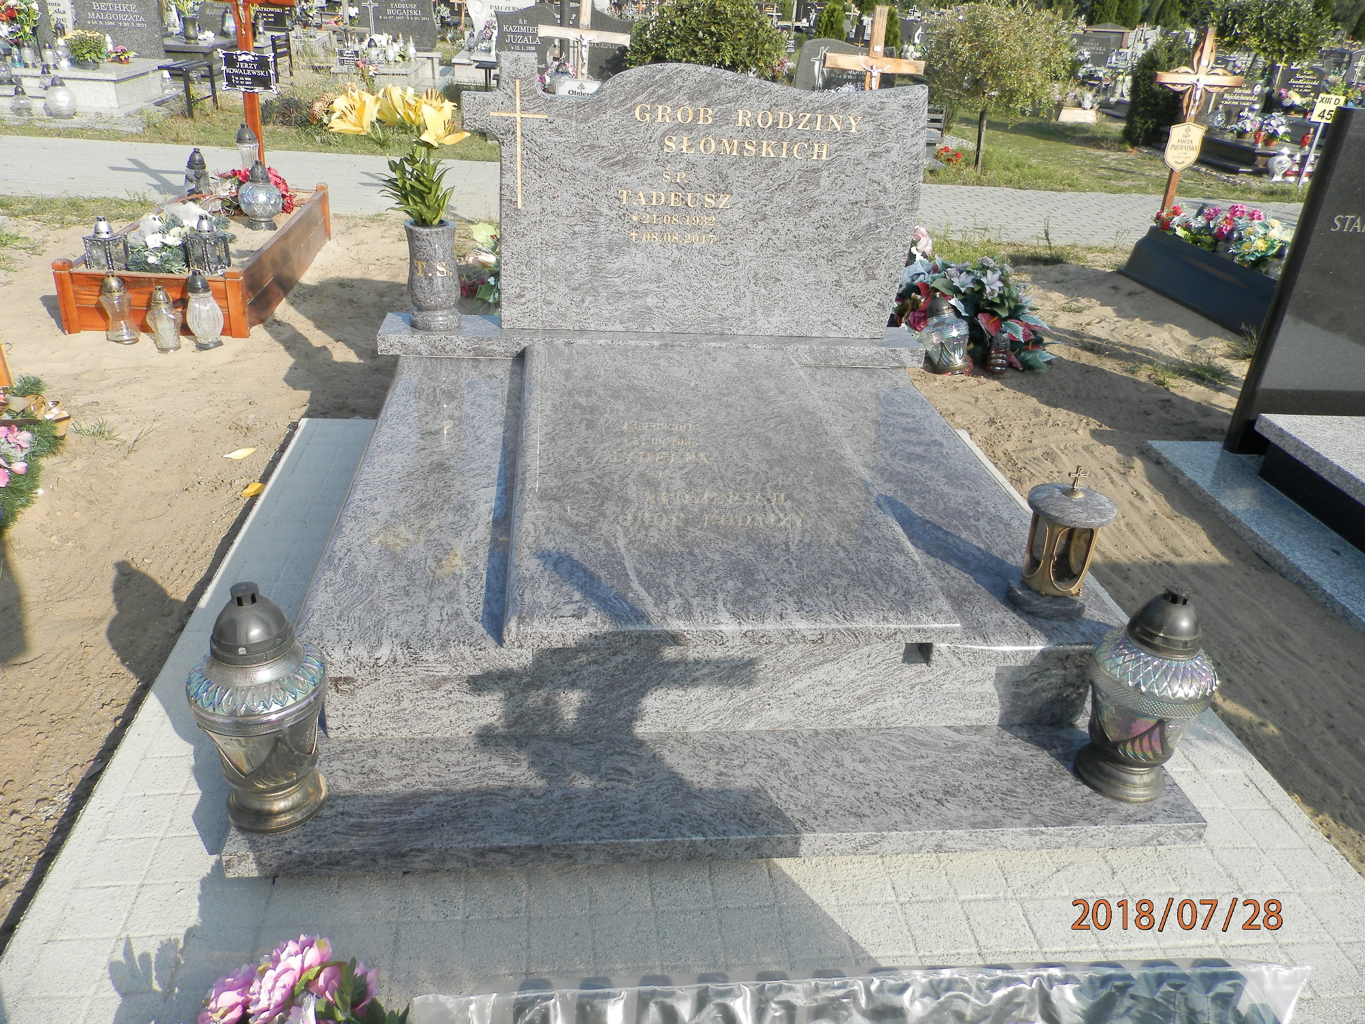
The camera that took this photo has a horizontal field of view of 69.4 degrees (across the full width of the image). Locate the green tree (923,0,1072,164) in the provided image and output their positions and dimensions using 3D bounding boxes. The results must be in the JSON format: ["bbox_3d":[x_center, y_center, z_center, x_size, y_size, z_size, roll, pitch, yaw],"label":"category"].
[{"bbox_3d":[2.957,-4.036,9.351,1.446,1.538,1.446,1,28,-7],"label":"green tree"}]

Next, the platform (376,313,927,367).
[{"bbox_3d":[-0.081,-0.551,3.170,1.709,0.063,0.224,1,28,-7],"label":"platform"}]

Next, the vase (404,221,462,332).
[{"bbox_3d":[-0.754,-0.717,3.005,0.149,0.303,0.149,1,29,-7],"label":"vase"}]

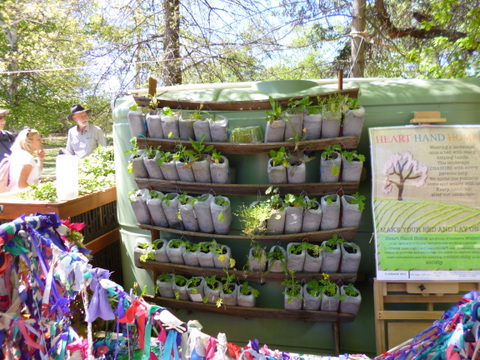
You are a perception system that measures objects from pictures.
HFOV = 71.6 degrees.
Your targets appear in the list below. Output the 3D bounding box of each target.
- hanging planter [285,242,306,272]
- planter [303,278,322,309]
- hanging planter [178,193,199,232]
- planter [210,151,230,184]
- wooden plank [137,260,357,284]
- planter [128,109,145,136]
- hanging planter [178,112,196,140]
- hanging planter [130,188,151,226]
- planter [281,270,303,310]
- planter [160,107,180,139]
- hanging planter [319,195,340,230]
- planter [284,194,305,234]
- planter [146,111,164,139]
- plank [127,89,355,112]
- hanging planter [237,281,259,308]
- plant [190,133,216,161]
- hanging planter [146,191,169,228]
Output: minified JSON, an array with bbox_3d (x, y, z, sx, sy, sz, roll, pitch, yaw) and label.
[{"bbox_3d":[0.312,0.434,1.851,0.098,0.143,0.095,1,9,8],"label":"hanging planter"},{"bbox_3d":[0.380,0.605,1.751,0.092,0.142,0.092,0,4,11],"label":"planter"},{"bbox_3d":[-0.285,0.178,1.852,0.084,0.200,0.084,0,4,11],"label":"hanging planter"},{"bbox_3d":[-0.114,-0.061,1.977,0.100,0.197,0.100,-1,6,10],"label":"planter"},{"bbox_3d":[0.028,0.530,1.923,1.200,0.075,0.090,0,8,7],"label":"wooden plank"},{"bbox_3d":[-0.703,-0.392,2.284,0.099,0.185,0.100,2,7,12],"label":"planter"},{"bbox_3d":[-0.347,-0.353,2.209,0.102,0.179,0.100,2,7,12],"label":"hanging planter"},{"bbox_3d":[-0.610,0.166,2.025,0.097,0.210,0.095,-4,8,10],"label":"hanging planter"},{"bbox_3d":[0.334,0.698,2.110,0.114,0.207,0.100,2,7,12],"label":"planter"},{"bbox_3d":[-0.465,-0.383,2.233,0.106,0.207,0.100,2,7,12],"label":"planter"},{"bbox_3d":[0.501,0.187,1.851,0.095,0.190,0.100,0,8,4],"label":"hanging planter"},{"bbox_3d":[0.314,0.203,1.924,0.100,0.200,0.100,0,6,10],"label":"planter"},{"bbox_3d":[-0.470,-0.301,1.856,0.078,0.153,0.078,0,4,11],"label":"planter"},{"bbox_3d":[-0.003,-0.442,1.861,1.280,0.100,0.050,1,7,10],"label":"plank"},{"bbox_3d":[0.050,0.745,2.174,0.118,0.138,0.100,2,7,12],"label":"hanging planter"},{"bbox_3d":[-0.222,-0.192,1.942,0.111,0.143,0.135,2,9,12],"label":"plant"},{"bbox_3d":[-0.487,0.181,1.973,0.092,0.200,0.100,1,8,9],"label":"hanging planter"}]

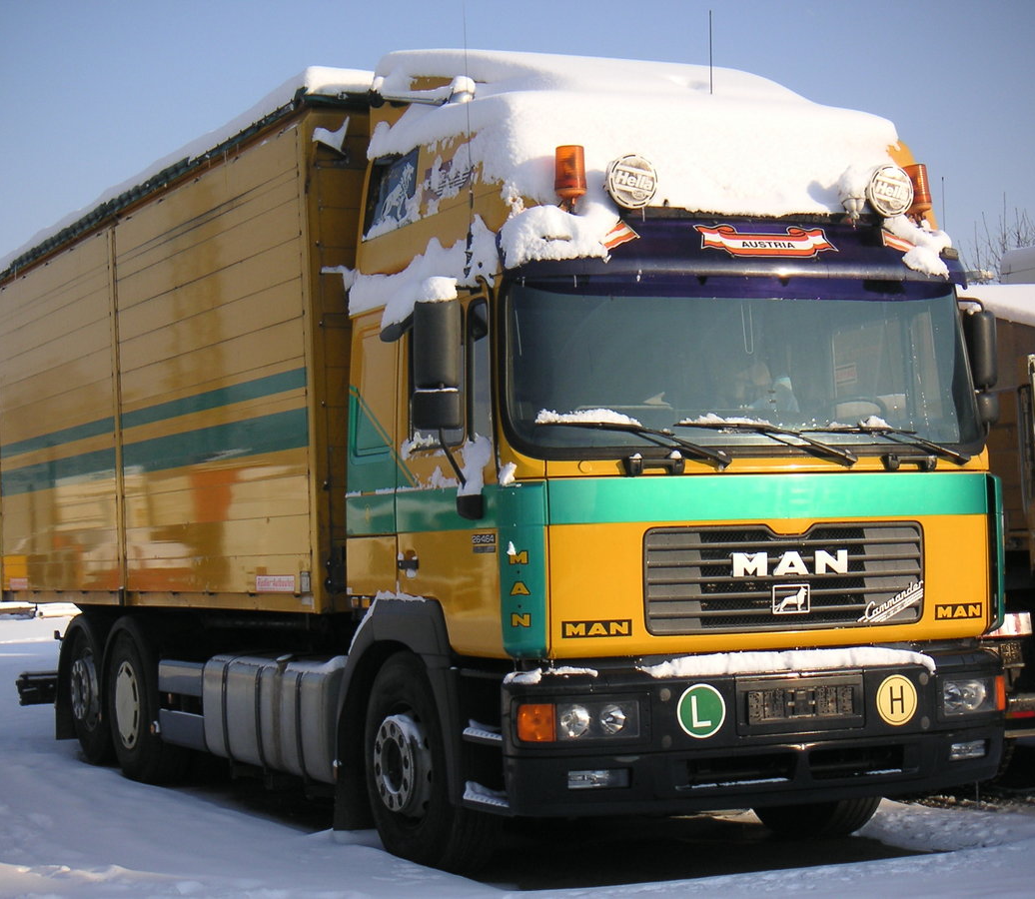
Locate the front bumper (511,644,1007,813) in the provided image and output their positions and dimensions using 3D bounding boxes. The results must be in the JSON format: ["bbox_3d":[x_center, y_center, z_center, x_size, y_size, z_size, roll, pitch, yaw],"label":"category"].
[{"bbox_3d":[1.128,1.198,8.982,2.470,0.570,0.420,0,-3,-26],"label":"front bumper"}]

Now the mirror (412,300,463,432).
[{"bbox_3d":[-0.328,-0.344,8.724,0.200,0.540,0.120,-2,-2,2],"label":"mirror"}]

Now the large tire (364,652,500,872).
[{"bbox_3d":[-0.396,1.451,9.738,0.310,1.035,1.035,0,-3,-26],"label":"large tire"}]

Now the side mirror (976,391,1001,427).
[{"bbox_3d":[2.205,-0.193,9.973,0.100,0.155,0.190,-4,-3,42],"label":"side mirror"}]

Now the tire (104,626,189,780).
[{"bbox_3d":[-2.400,1.651,13.666,0.320,1.035,1.035,0,-3,-26],"label":"tire"}]

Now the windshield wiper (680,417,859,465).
[{"bbox_3d":[1.074,-0.027,8.987,0.930,0.180,0.130,0,-3,-26],"label":"windshield wiper"}]

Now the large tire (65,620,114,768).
[{"bbox_3d":[-2.914,1.690,14.918,0.310,1.035,1.035,0,-3,-26],"label":"large tire"}]

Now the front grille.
[{"bbox_3d":[1.121,0.541,8.897,1.400,0.440,0.100,0,-3,-26],"label":"front grille"}]

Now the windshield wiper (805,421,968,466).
[{"bbox_3d":[1.634,-0.019,9.298,0.930,0.165,0.140,0,-3,-26],"label":"windshield wiper"}]

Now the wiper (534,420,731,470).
[{"bbox_3d":[0.497,-0.021,8.756,0.870,0.190,0.170,0,-3,-26],"label":"wiper"}]

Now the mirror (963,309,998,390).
[{"bbox_3d":[2.193,-0.475,9.984,0.110,0.370,0.200,-4,-3,42],"label":"mirror"}]

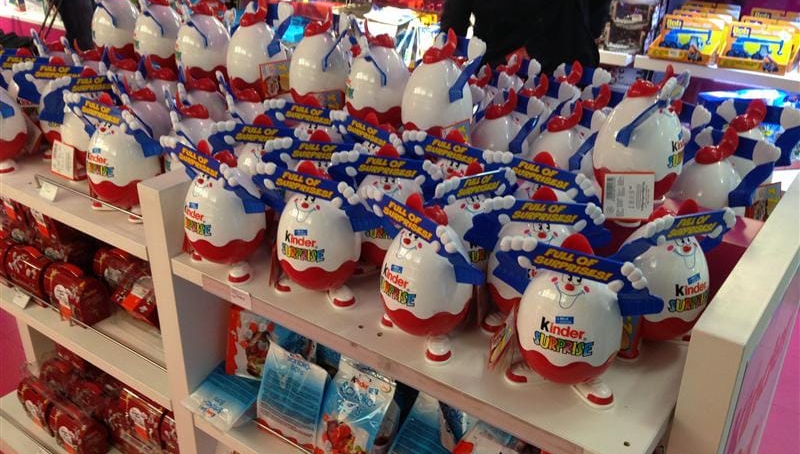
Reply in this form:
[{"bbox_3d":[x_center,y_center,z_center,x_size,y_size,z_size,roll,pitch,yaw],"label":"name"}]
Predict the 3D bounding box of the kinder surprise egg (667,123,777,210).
[{"bbox_3d":[0.488,-0.041,1.200,0.126,0.217,0.192,-13,29,-25],"label":"kinder surprise egg"}]

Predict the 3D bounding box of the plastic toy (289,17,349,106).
[{"bbox_3d":[-0.173,-0.389,1.717,0.151,0.229,0.203,-11,28,-21],"label":"plastic toy"}]

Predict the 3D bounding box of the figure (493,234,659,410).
[{"bbox_3d":[0.207,0.096,0.918,0.192,0.217,0.126,13,29,23],"label":"figure"}]

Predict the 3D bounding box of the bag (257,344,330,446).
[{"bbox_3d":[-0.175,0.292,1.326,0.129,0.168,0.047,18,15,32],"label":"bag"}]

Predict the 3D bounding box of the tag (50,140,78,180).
[{"bbox_3d":[-0.653,-0.130,1.474,0.068,0.072,0.012,18,31,32],"label":"tag"}]

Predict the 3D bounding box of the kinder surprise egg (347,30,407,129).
[{"bbox_3d":[-0.041,-0.296,1.421,0.126,0.217,0.192,1,26,0],"label":"kinder surprise egg"}]

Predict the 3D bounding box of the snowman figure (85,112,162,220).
[{"bbox_3d":[-0.539,-0.140,1.468,0.203,0.229,0.151,16,30,28],"label":"snowman figure"}]

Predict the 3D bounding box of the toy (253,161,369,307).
[{"bbox_3d":[-0.119,-0.003,1.112,0.192,0.217,0.126,11,28,20],"label":"toy"}]

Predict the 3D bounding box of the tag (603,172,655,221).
[{"bbox_3d":[0.325,-0.045,1.083,0.069,0.069,0.012,0,26,0],"label":"tag"}]

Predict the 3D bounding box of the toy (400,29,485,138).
[{"bbox_3d":[0.081,-0.284,1.481,0.151,0.229,0.203,-16,31,-30],"label":"toy"}]

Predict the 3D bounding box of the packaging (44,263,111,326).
[{"bbox_3d":[-0.759,0.148,1.793,0.153,0.112,0.073,18,31,32],"label":"packaging"}]

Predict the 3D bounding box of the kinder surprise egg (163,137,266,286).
[{"bbox_3d":[-0.302,-0.038,1.280,0.203,0.229,0.151,19,32,34],"label":"kinder surprise egg"}]

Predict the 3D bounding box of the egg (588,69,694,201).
[{"bbox_3d":[0.379,-0.135,1.173,0.151,0.229,0.203,16,31,29],"label":"egg"}]

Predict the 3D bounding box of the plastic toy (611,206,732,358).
[{"bbox_3d":[0.348,0.055,1.003,0.192,0.217,0.126,-7,27,-15],"label":"plastic toy"}]

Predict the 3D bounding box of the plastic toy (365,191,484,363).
[{"bbox_3d":[0.032,0.057,1.091,0.151,0.229,0.203,-24,35,-39],"label":"plastic toy"}]

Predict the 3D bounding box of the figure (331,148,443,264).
[{"bbox_3d":[-0.007,-0.030,1.267,0.203,0.229,0.151,6,27,12],"label":"figure"}]

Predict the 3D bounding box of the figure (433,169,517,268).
[{"bbox_3d":[0.105,0.004,1.200,0.203,0.229,0.151,-15,30,-28],"label":"figure"}]

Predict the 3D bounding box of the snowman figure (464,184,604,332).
[{"bbox_3d":[0.192,0.044,1.119,0.203,0.229,0.151,0,26,0],"label":"snowman figure"}]

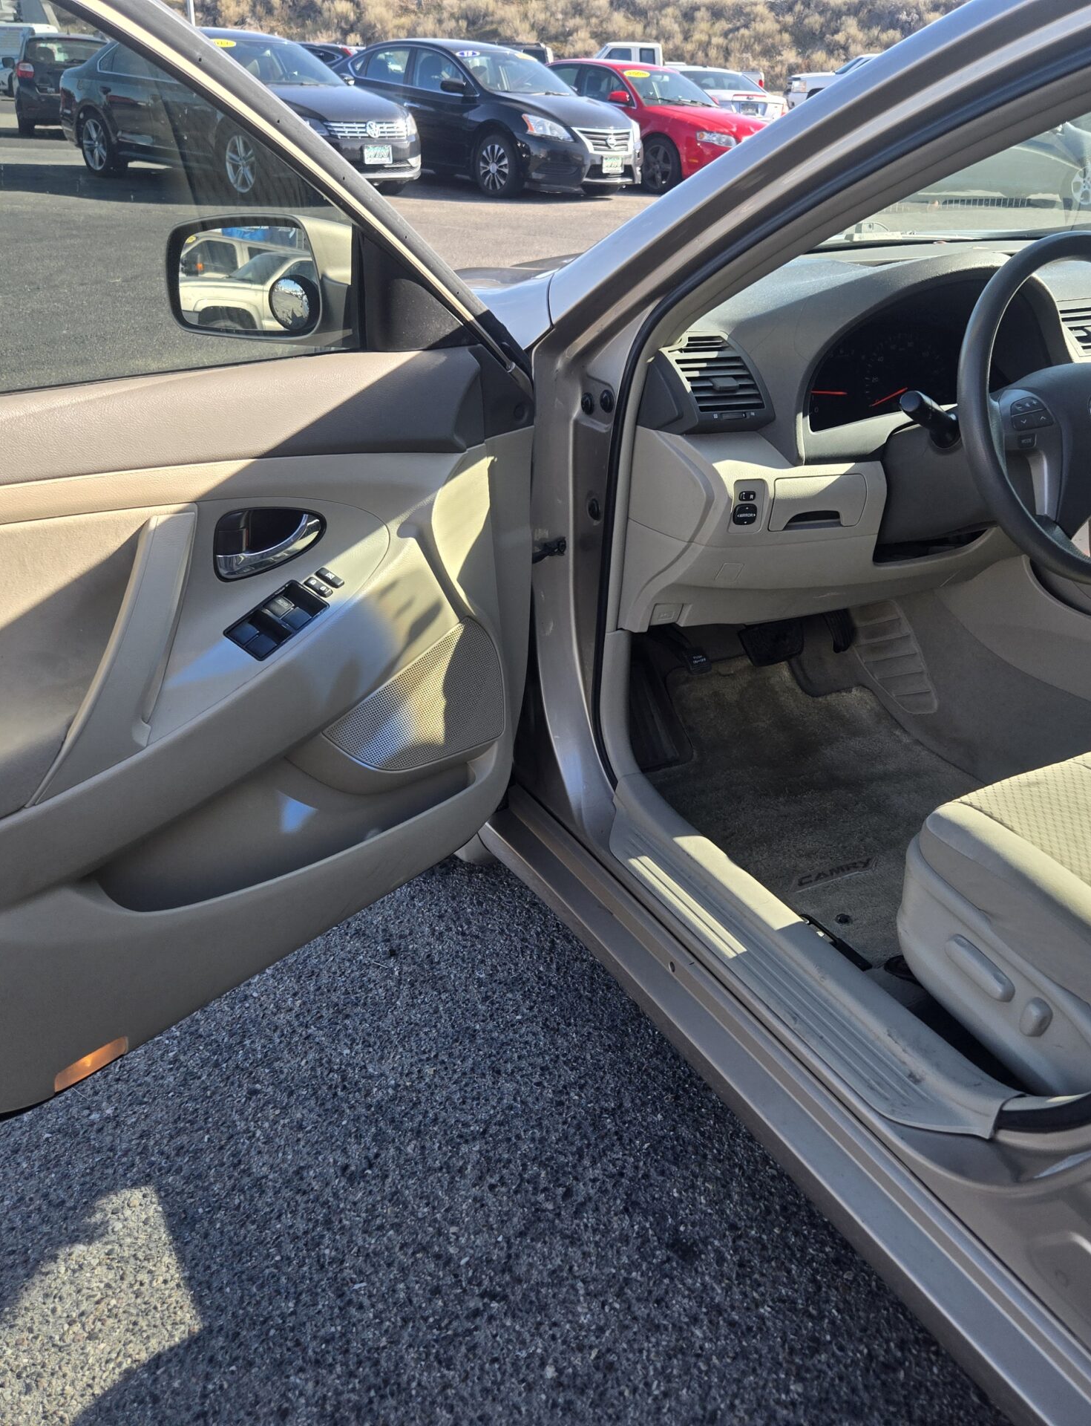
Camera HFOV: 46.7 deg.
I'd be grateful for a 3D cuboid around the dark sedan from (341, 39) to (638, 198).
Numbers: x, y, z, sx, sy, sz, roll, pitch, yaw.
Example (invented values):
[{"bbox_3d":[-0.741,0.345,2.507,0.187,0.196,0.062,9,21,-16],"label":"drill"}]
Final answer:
[{"bbox_3d":[-0.828,-6.892,14.542,1.800,1.495,4.625,-21,35,-38],"label":"dark sedan"}]

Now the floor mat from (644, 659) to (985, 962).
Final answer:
[{"bbox_3d":[0.443,0.108,1.847,0.480,0.060,0.660,-12,34,-24],"label":"floor mat"}]

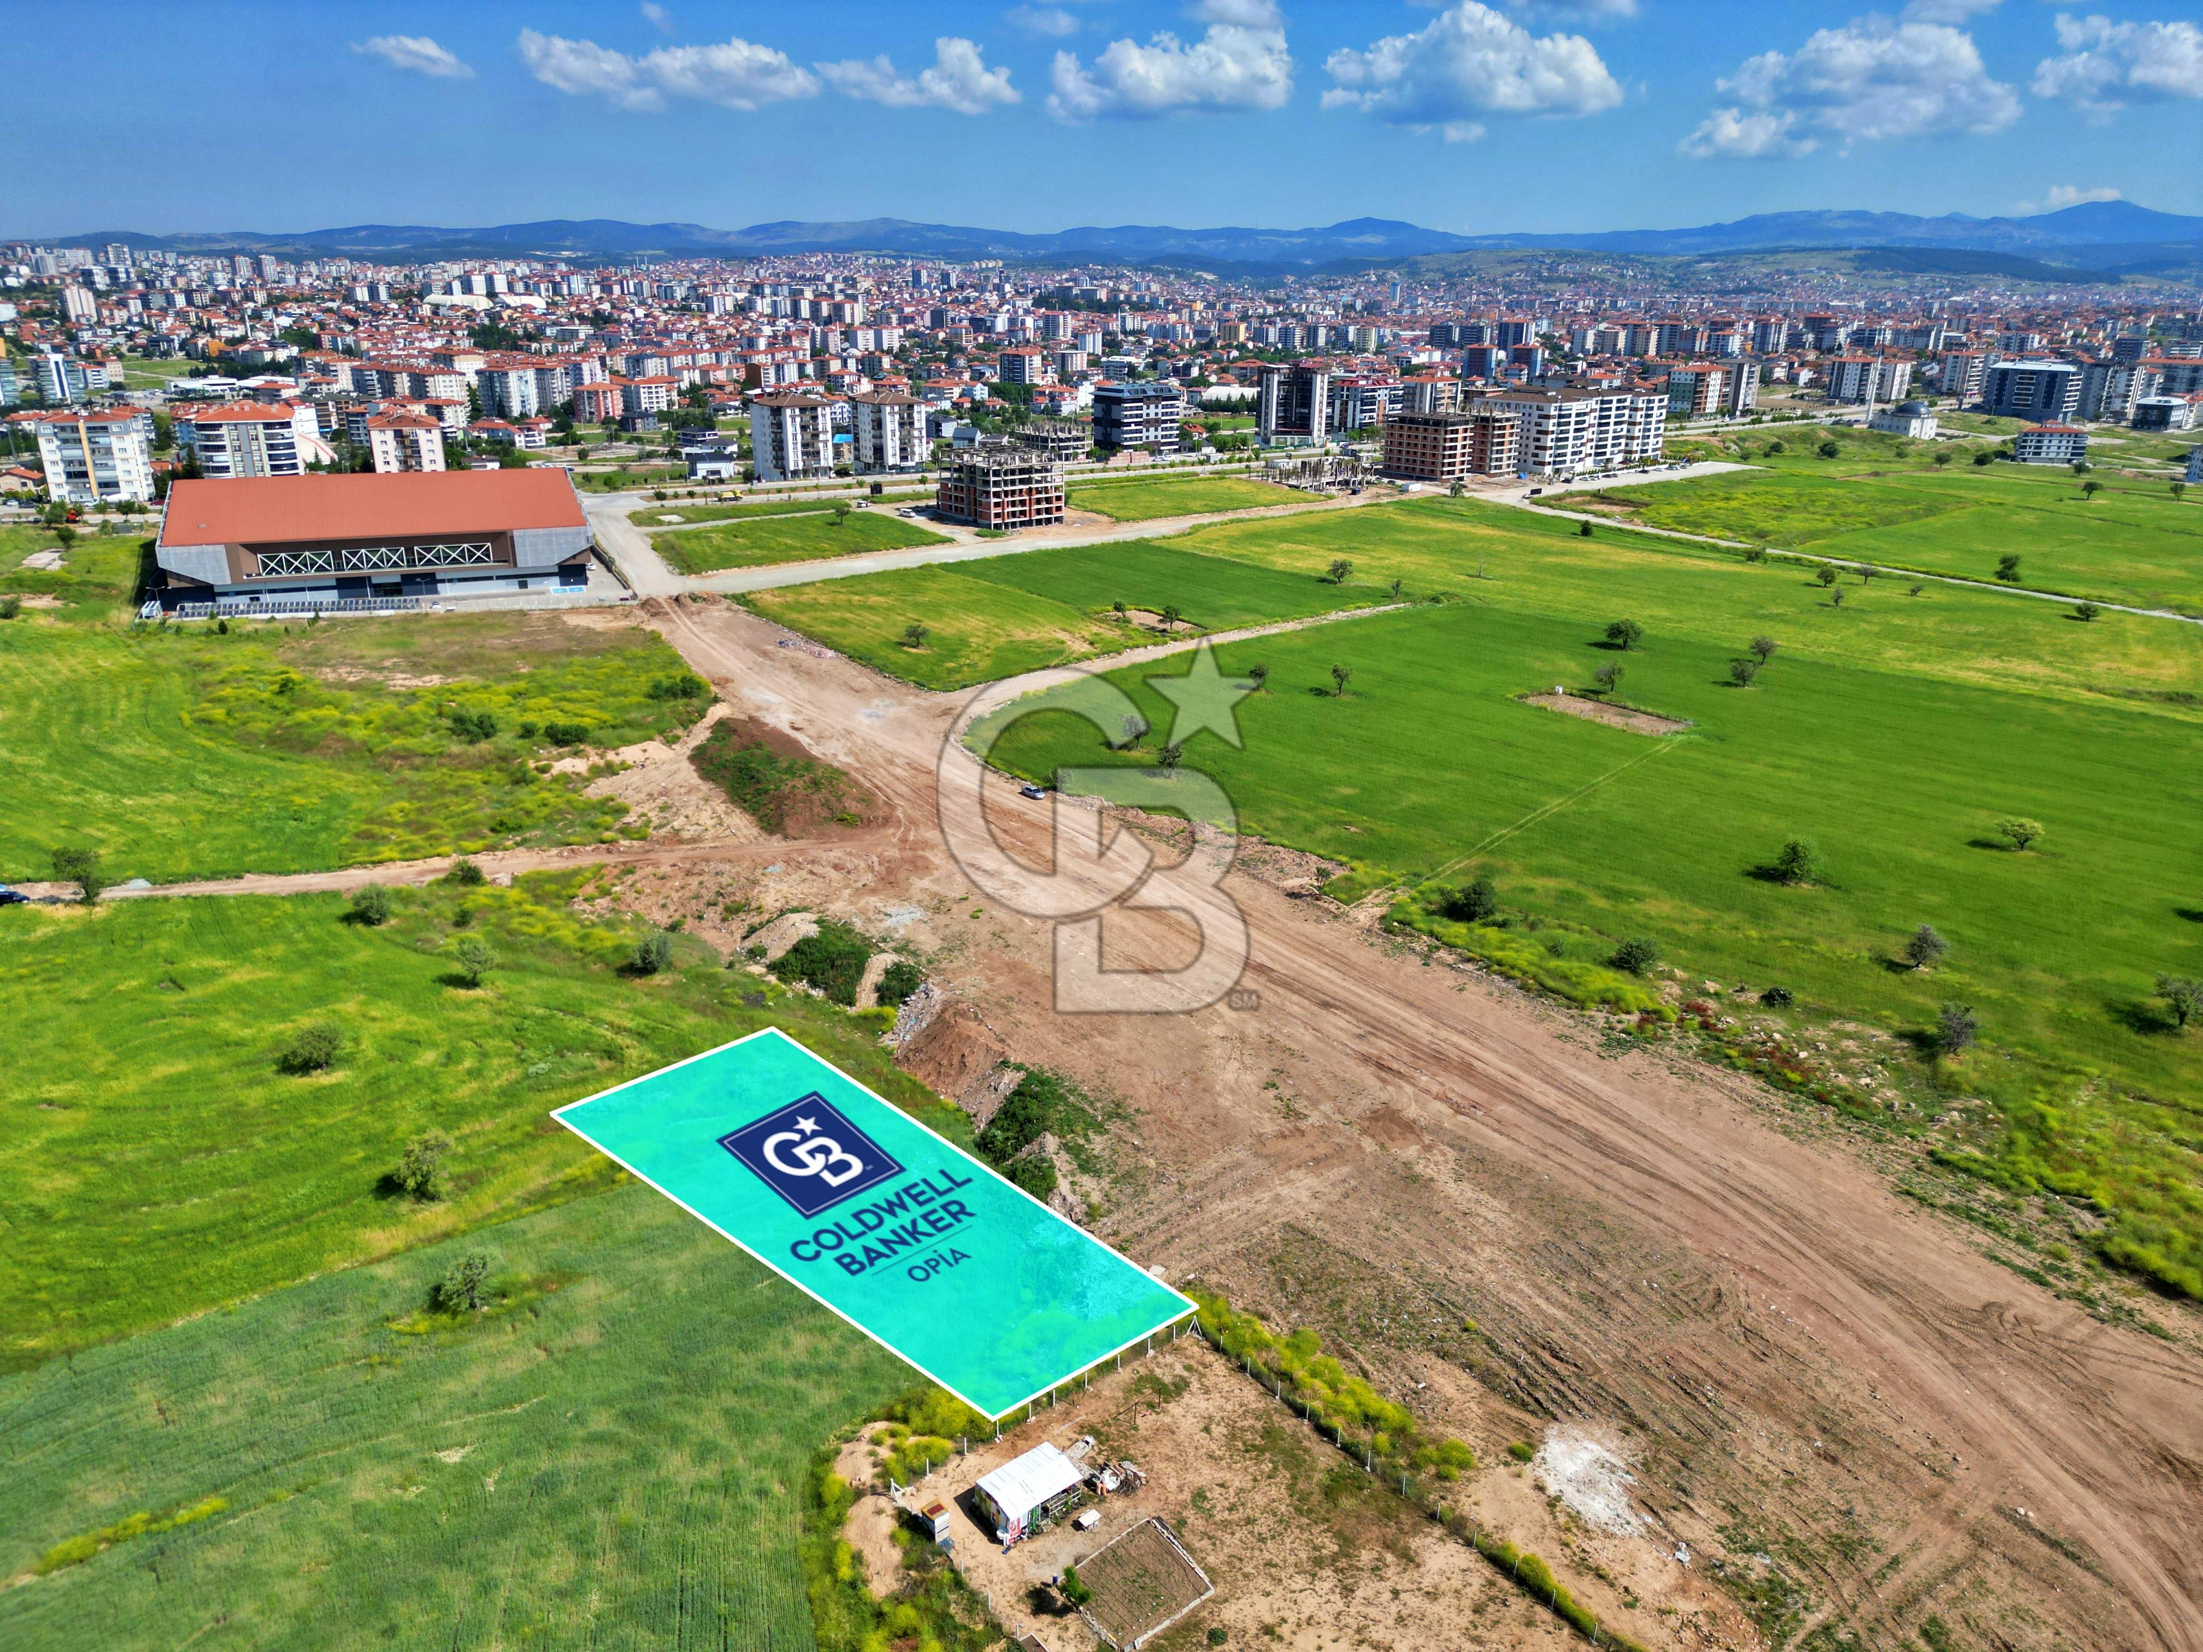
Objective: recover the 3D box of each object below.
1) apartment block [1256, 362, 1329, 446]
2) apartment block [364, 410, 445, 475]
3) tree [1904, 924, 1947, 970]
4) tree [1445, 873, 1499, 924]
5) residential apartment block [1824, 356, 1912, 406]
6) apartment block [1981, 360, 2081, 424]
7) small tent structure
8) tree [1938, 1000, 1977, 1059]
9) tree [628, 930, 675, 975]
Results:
[{"bbox_3d":[86.240,-188.690,684.050,27.500,34.000,21.000,11,23,26],"label":"apartment block"},{"bbox_3d":[-217.806,-118.435,480.077,20.400,21.600,25.000,-8,22,-23],"label":"apartment block"},{"bbox_3d":[94.029,13.744,173.999,4.700,5.200,4.700,1,20,0],"label":"tree"},{"bbox_3d":[46.670,9.050,191.330,5.700,5.200,5.700,6,21,14],"label":"tree"},{"bbox_3d":[478.760,-278.910,952.840,24.000,28.000,39.000,-16,26,-37],"label":"residential apartment block"},{"bbox_3d":[552.020,-256.670,907.190,23.000,33.000,42.000,-16,26,-37],"label":"apartment block"},{"bbox_3d":[-4.775,44.167,101.531,5.950,2.350,4.100,-15,25,-35],"label":"small tent structure"},{"bbox_3d":[86.432,20.562,154.196,4.100,5.600,4.100,1,20,0],"label":"tree"},{"bbox_3d":[-52.406,14.549,177.541,4.300,4.100,4.300,0,20,0],"label":"tree"}]

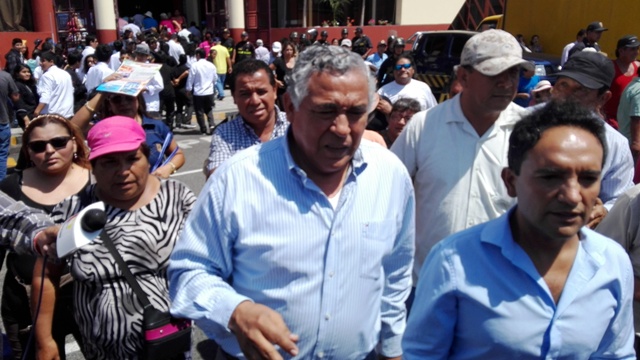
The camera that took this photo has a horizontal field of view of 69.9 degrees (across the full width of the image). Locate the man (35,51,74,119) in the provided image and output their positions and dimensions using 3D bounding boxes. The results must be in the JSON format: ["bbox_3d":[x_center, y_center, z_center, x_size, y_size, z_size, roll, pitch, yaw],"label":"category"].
[{"bbox_3d":[-3.170,-0.712,5.614,0.360,1.660,0.480,8,17,27],"label":"man"}]

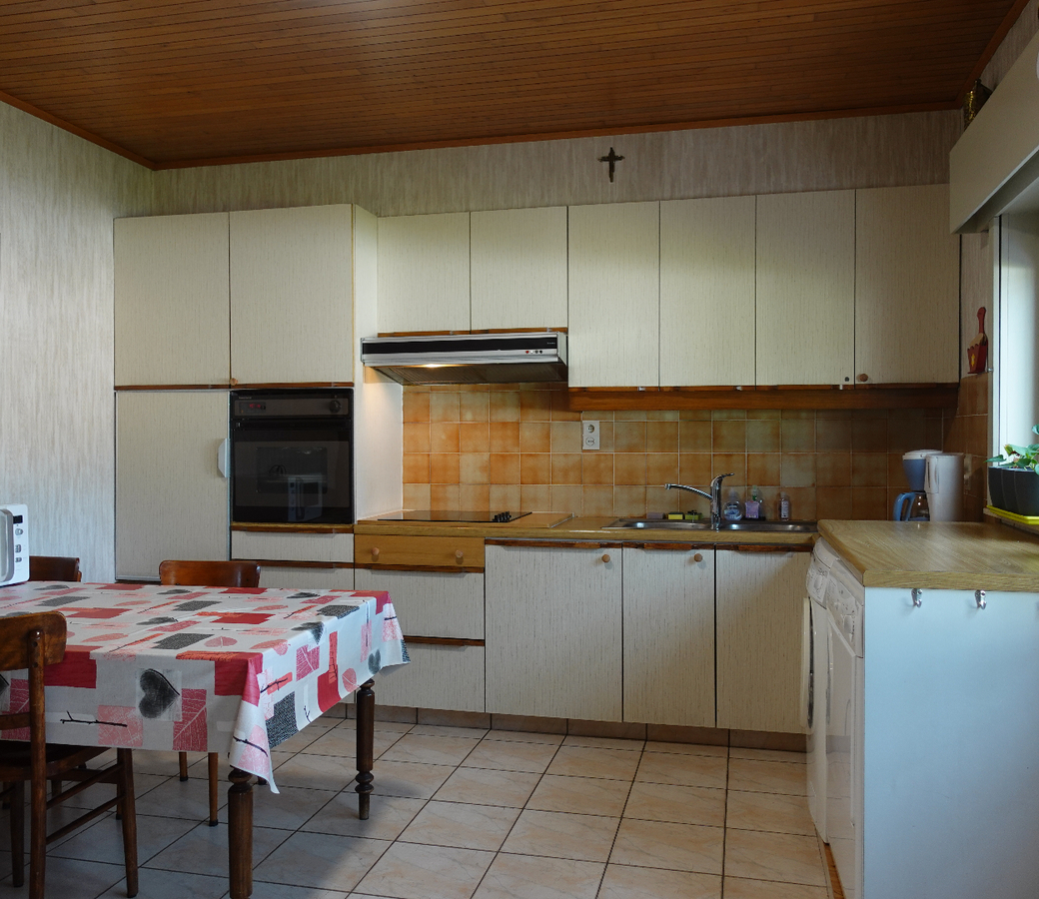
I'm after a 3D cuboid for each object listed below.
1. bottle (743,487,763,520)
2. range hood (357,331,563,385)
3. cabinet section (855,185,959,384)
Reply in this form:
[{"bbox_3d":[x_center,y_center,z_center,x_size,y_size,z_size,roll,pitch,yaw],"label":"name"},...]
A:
[{"bbox_3d":[1.063,0.244,4.071,0.072,0.150,0.052,0,0,13],"label":"bottle"},{"bbox_3d":[-0.209,-0.405,4.163,0.898,0.193,0.523,0,0,13],"label":"range hood"},{"bbox_3d":[1.630,-0.679,3.843,0.399,0.814,0.306,0,0,14],"label":"cabinet section"}]

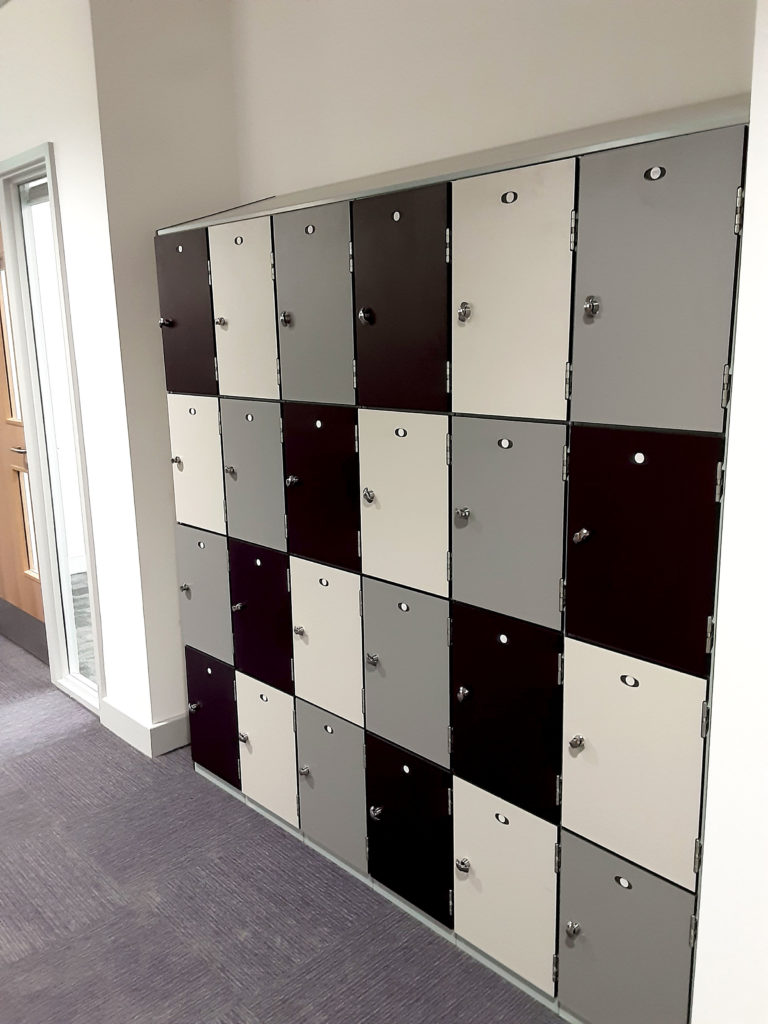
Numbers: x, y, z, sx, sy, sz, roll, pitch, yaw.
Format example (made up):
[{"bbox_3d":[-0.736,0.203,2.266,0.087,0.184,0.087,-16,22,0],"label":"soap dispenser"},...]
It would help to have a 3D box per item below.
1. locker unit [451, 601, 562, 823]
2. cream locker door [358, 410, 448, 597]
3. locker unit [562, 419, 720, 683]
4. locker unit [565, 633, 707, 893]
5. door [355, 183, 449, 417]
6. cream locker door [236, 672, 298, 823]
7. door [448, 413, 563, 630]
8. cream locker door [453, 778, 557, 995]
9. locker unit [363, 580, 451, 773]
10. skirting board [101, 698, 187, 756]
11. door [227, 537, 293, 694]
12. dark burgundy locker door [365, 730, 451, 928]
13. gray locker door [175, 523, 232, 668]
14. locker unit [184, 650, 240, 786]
[{"bbox_3d":[0.413,0.400,1.955,0.430,0.425,0.298,-13,17,-42],"label":"locker unit"},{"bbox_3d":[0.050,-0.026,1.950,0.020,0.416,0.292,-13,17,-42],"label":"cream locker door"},{"bbox_3d":[0.617,0.025,1.645,0.447,0.418,0.298,-13,17,-42],"label":"locker unit"},{"bbox_3d":[0.595,0.444,1.705,0.360,0.419,0.292,-12,17,-42],"label":"locker unit"},{"bbox_3d":[0.038,-0.462,1.836,0.040,0.466,0.292,-12,17,-42],"label":"door"},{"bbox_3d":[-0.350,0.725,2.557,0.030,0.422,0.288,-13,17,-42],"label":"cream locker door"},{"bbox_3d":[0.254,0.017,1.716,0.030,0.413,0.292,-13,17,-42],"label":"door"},{"bbox_3d":[0.275,0.849,1.901,0.020,0.424,0.293,-13,17,-42],"label":"cream locker door"},{"bbox_3d":[0.204,0.358,2.170,0.430,0.425,0.298,-13,17,-42],"label":"locker unit"},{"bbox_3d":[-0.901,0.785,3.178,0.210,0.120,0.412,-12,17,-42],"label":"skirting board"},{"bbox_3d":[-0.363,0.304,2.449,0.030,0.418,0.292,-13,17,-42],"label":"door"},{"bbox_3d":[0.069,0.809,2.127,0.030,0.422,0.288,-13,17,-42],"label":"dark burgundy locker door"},{"bbox_3d":[-0.565,0.261,2.670,0.025,0.421,0.292,-13,17,-42],"label":"gray locker door"},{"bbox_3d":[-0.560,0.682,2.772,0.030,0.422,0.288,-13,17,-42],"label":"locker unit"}]

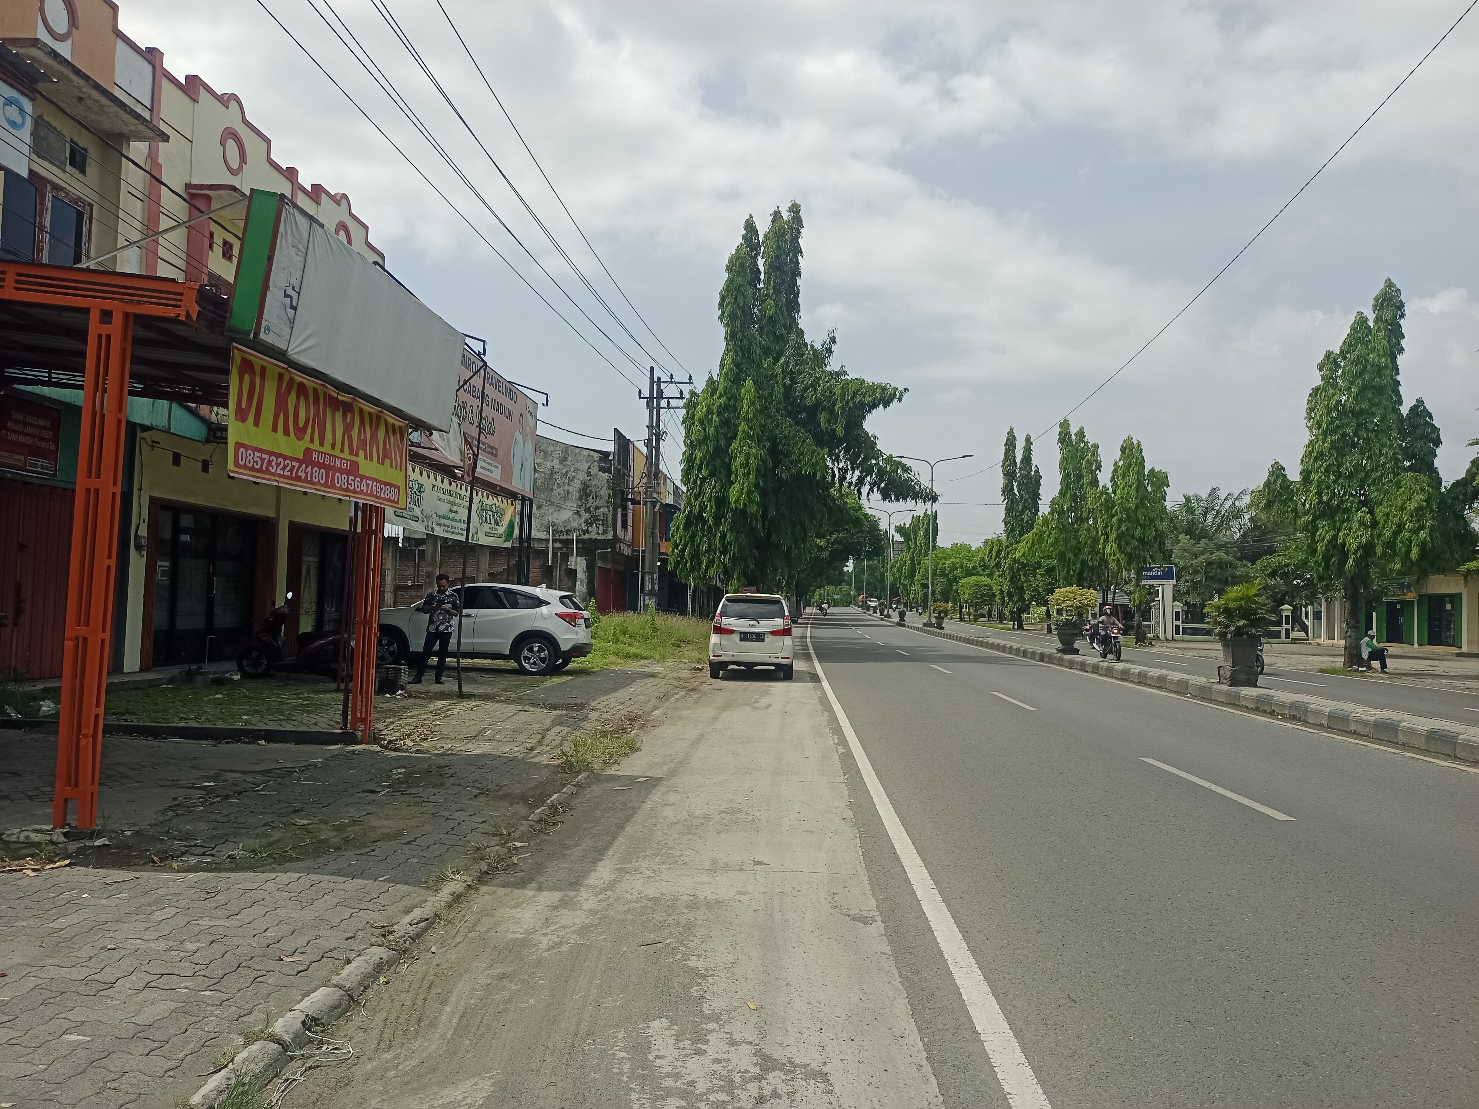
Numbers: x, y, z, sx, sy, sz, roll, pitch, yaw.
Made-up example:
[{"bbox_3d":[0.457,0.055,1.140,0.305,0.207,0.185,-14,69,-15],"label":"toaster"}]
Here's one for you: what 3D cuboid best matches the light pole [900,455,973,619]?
[{"bbox_3d":[11.002,-0.909,60.000,4.200,9.400,0.350,1,-2,4],"label":"light pole"}]

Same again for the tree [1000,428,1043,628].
[{"bbox_3d":[18.307,-1.692,69.500,2.900,13.000,2.900,1,-2,3],"label":"tree"}]

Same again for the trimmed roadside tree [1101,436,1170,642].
[{"bbox_3d":[18.600,-0.679,50.200,3.250,9.750,3.200,1,-2,3],"label":"trimmed roadside tree"}]

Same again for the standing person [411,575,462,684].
[{"bbox_3d":[-4.637,1.137,16.300,0.660,1.680,0.450,1,-2,-7],"label":"standing person"}]

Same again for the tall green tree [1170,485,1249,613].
[{"bbox_3d":[26.352,0.292,60.000,4.600,8.200,4.600,1,-2,3],"label":"tall green tree"}]

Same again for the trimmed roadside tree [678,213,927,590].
[{"bbox_3d":[1.721,-3.731,31.500,7.400,13.100,6.500,1,-2,3],"label":"trimmed roadside tree"}]

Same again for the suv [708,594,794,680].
[{"bbox_3d":[0.318,1.681,22.414,1.660,1.690,4.160,1,-2,2],"label":"suv"}]

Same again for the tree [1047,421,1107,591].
[{"bbox_3d":[19.427,-1.464,61.500,3.600,12.400,3.500,1,-2,3],"label":"tree"}]

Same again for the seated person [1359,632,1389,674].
[{"bbox_3d":[18.114,2.814,30.500,0.780,1.200,0.500,0,-3,21],"label":"seated person"}]

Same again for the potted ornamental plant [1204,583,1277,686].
[{"bbox_3d":[8.281,1.331,17.700,1.200,1.700,1.150,1,-2,3],"label":"potted ornamental plant"}]

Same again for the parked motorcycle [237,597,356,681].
[{"bbox_3d":[-6.330,1.182,15.500,1.880,1.180,0.720,1,-2,2],"label":"parked motorcycle"}]

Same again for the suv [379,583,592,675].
[{"bbox_3d":[-4.829,1.301,19.385,4.290,1.605,1.770,1,-2,2],"label":"suv"}]

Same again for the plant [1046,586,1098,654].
[{"bbox_3d":[8.926,1.764,28.600,1.330,1.860,1.300,1,-2,3],"label":"plant"}]

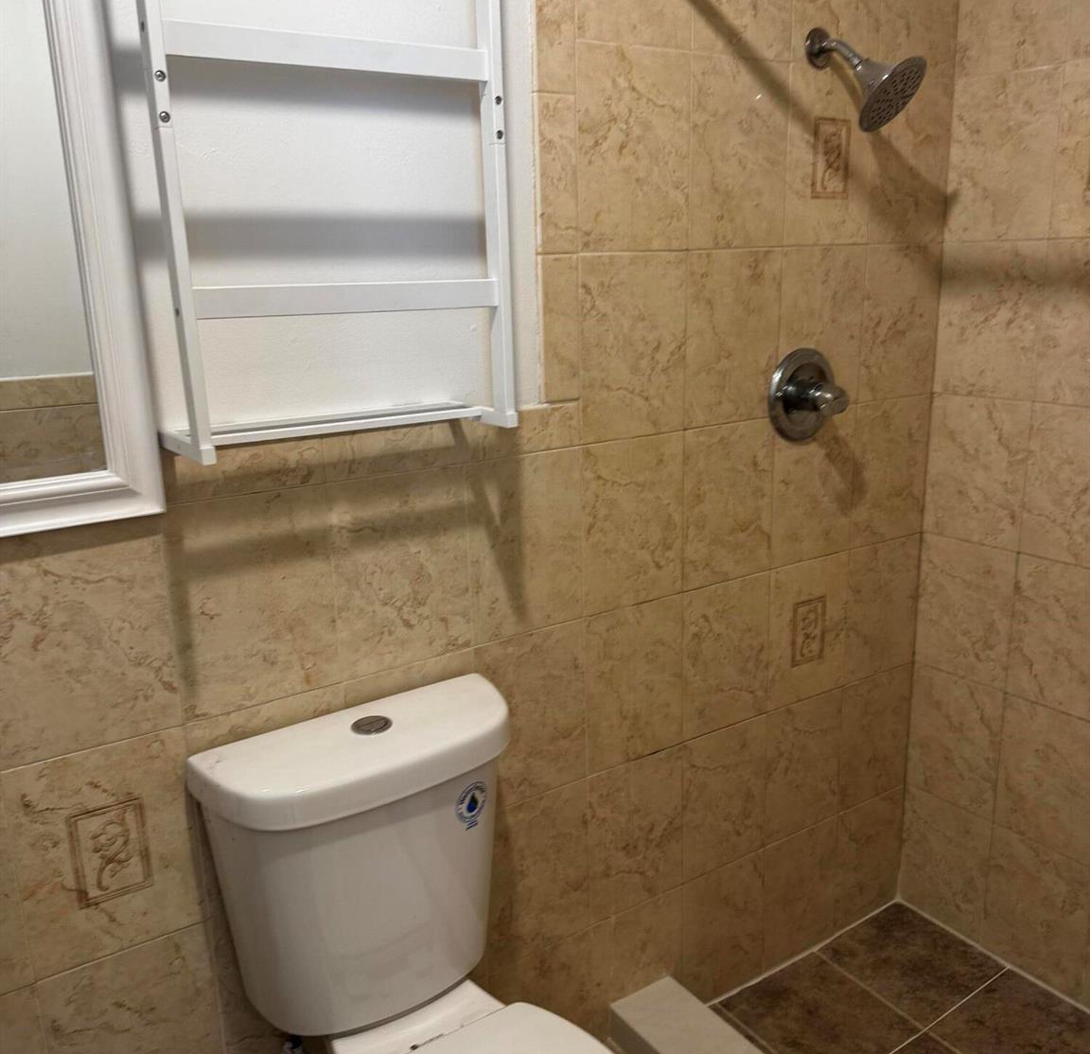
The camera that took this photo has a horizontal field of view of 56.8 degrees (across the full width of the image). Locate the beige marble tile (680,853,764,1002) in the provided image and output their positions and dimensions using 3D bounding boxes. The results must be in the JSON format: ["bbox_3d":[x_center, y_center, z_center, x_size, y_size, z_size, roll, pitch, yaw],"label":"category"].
[{"bbox_3d":[0.373,0.854,2.131,0.224,0.313,0.010,-11,18,-32],"label":"beige marble tile"}]

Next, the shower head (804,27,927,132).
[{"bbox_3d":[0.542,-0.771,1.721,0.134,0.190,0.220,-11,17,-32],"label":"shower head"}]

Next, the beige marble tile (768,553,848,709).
[{"bbox_3d":[0.549,0.218,2.107,0.227,0.307,0.012,-11,17,-32],"label":"beige marble tile"}]

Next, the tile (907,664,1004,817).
[{"bbox_3d":[0.927,0.483,2.282,0.012,0.307,0.226,-11,17,-32],"label":"tile"}]

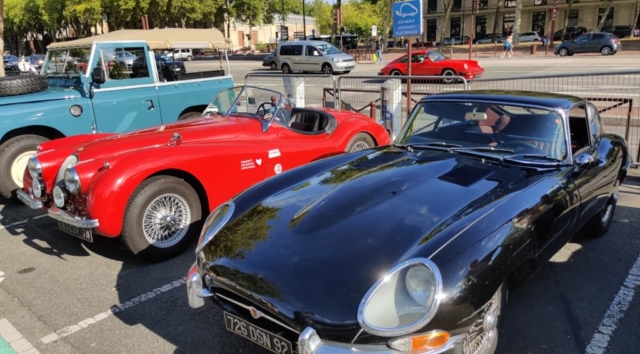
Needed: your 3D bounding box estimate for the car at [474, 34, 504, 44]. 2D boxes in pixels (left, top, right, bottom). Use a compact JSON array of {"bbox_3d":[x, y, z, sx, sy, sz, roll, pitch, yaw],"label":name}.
[{"bbox_3d":[23.388,-19.013,68.677,4.300,1.480,1.780,12,20,40],"label":"car"}]

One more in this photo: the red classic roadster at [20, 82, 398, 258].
[{"bbox_3d":[-0.695,-0.401,5.318,1.580,1.280,4.380,11,20,39],"label":"red classic roadster"}]

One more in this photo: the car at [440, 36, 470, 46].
[{"bbox_3d":[22.885,-22.901,84.000,4.300,1.470,1.780,8,18,35],"label":"car"}]

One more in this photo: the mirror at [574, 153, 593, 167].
[{"bbox_3d":[1.600,-0.100,3.030,0.115,0.090,0.080,12,21,41],"label":"mirror"}]

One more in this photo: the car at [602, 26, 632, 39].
[{"bbox_3d":[40.775,-20.028,69.000,4.550,1.660,1.830,8,18,35],"label":"car"}]

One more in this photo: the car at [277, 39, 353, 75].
[{"bbox_3d":[-0.172,-6.852,28.600,4.450,1.820,1.790,7,17,31],"label":"car"}]

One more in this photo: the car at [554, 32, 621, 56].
[{"bbox_3d":[17.844,-8.825,33.200,4.000,1.460,1.740,10,18,39],"label":"car"}]

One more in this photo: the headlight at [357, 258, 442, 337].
[{"bbox_3d":[0.321,0.474,2.000,0.255,0.230,0.320,11,19,41],"label":"headlight"}]

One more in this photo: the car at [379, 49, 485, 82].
[{"bbox_3d":[4.466,-4.445,20.137,4.290,1.310,1.650,10,19,36],"label":"car"}]

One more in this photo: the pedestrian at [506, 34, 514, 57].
[{"bbox_3d":[14.715,-10.157,38.500,0.450,1.700,0.500,8,18,35],"label":"pedestrian"}]

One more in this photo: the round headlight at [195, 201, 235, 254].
[{"bbox_3d":[-0.569,0.271,2.699,0.270,0.230,0.250,12,21,41],"label":"round headlight"}]

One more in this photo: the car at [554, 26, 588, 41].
[{"bbox_3d":[32.525,-18.469,64.430,4.250,1.600,1.800,12,20,40],"label":"car"}]

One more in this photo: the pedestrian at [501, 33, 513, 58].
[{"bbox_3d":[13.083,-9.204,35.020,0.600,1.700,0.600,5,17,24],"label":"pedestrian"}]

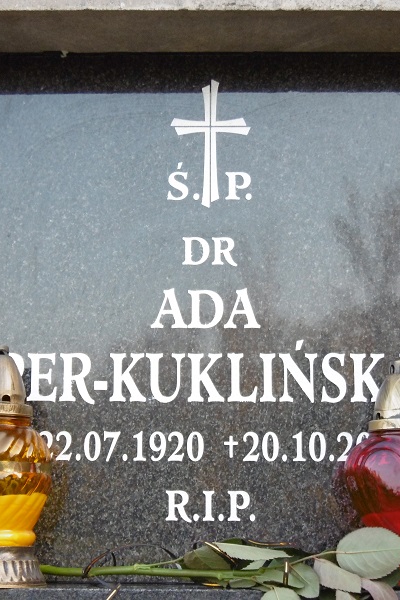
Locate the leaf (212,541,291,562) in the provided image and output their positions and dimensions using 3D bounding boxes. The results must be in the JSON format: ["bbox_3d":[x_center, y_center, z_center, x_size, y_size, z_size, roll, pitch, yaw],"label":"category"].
[{"bbox_3d":[0.052,0.257,1.390,0.080,0.020,0.030,0,-10,1],"label":"leaf"}]

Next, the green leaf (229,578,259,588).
[{"bbox_3d":[0.043,0.284,1.365,0.030,0.010,0.016,0,-10,1],"label":"green leaf"}]

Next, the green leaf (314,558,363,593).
[{"bbox_3d":[0.136,0.273,1.350,0.050,0.034,0.024,0,-10,1],"label":"green leaf"}]

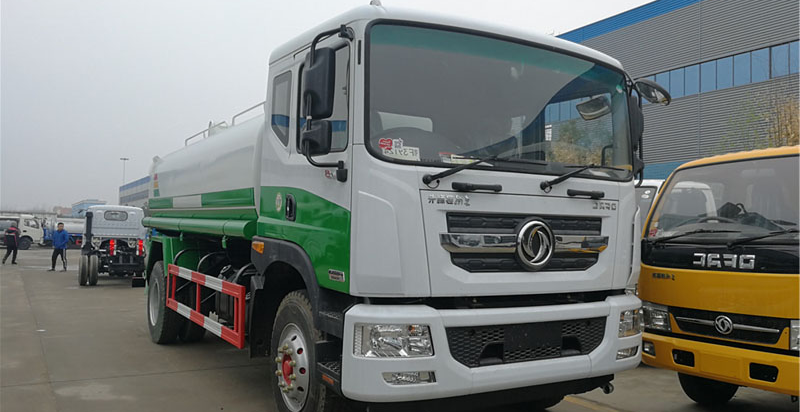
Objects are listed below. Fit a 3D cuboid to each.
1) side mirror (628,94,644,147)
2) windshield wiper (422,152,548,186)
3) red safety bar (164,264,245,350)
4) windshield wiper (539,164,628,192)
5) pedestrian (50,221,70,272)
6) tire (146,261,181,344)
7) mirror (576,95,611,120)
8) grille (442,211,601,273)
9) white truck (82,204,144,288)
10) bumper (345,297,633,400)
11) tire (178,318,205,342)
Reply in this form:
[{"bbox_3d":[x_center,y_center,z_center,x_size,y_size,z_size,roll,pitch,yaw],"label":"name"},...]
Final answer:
[{"bbox_3d":[1.806,-0.641,4.814,0.200,0.410,0.110,3,-3,-32],"label":"side mirror"},{"bbox_3d":[0.560,-0.202,3.819,0.970,0.190,0.100,3,-3,-31],"label":"windshield wiper"},{"bbox_3d":[-1.956,0.915,6.118,0.060,0.510,2.880,3,-3,-31],"label":"red safety bar"},{"bbox_3d":[1.285,-0.175,4.288,0.850,0.210,0.120,3,-3,-32],"label":"windshield wiper"},{"bbox_3d":[-11.568,1.400,21.200,0.580,1.660,0.500,1,-2,9],"label":"pedestrian"},{"bbox_3d":[-2.964,1.198,7.862,0.280,1.040,1.040,3,-3,-32],"label":"tire"},{"bbox_3d":[1.605,-0.806,5.134,0.310,0.190,0.080,-1,22,42],"label":"mirror"},{"bbox_3d":[0.823,0.250,3.967,1.310,0.360,0.100,3,-3,-31],"label":"grille"},{"bbox_3d":[-7.948,1.008,17.614,1.950,2.140,5.000,3,-3,-31],"label":"white truck"},{"bbox_3d":[0.738,0.855,3.966,2.290,0.510,0.410,3,-3,-32],"label":"bumper"},{"bbox_3d":[-2.726,1.233,8.109,0.270,1.040,1.040,3,-3,-31],"label":"tire"}]

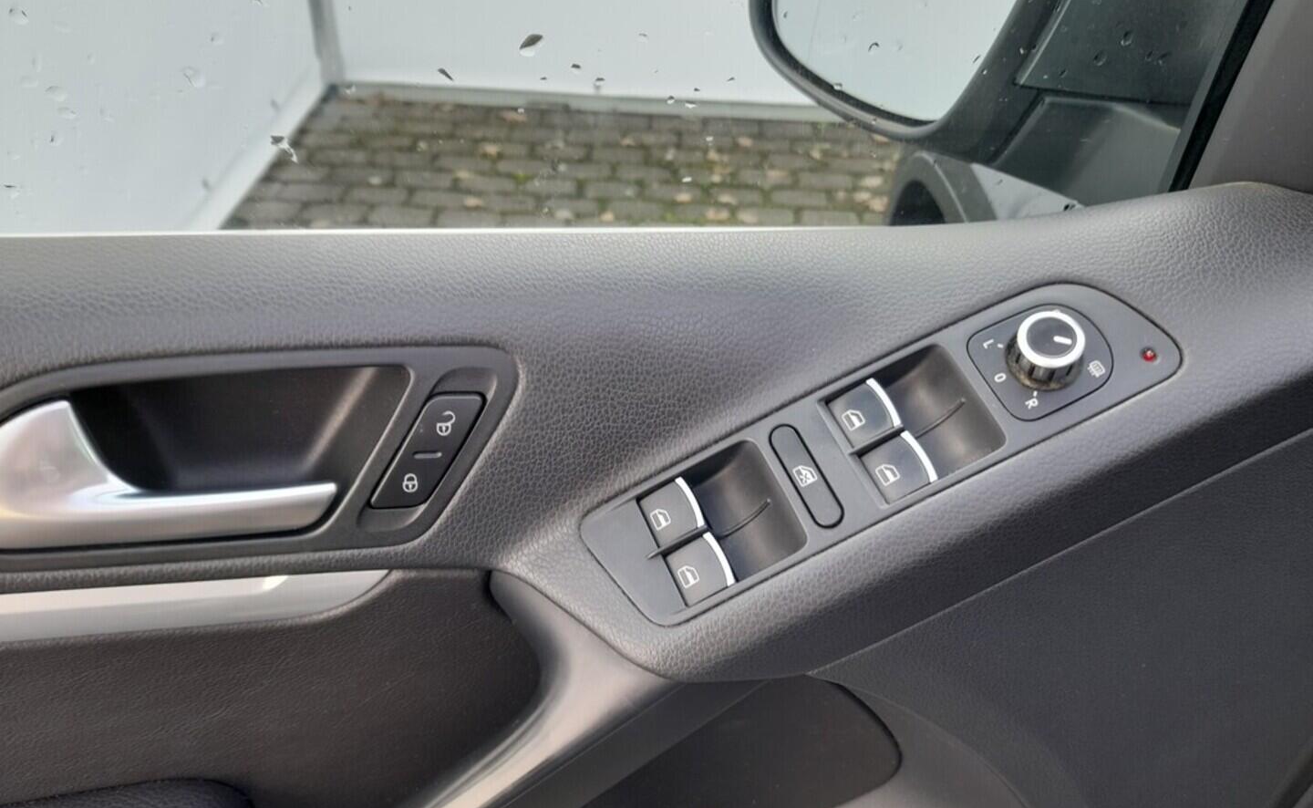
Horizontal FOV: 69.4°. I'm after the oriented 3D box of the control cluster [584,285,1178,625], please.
[{"bbox_3d":[0.080,0.013,0.336,0.220,0.030,0.055,-26,66,-5],"label":"control cluster"}]

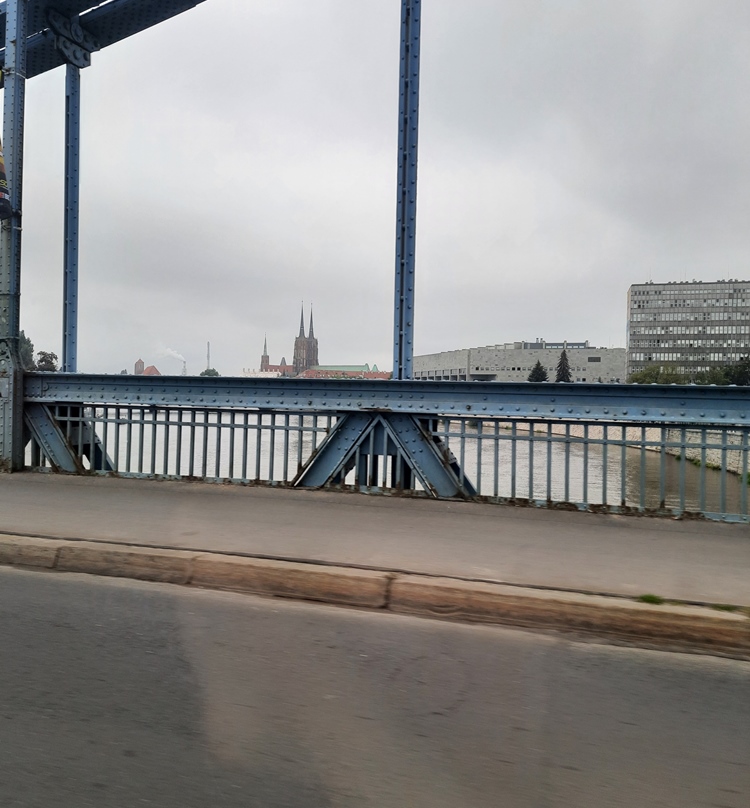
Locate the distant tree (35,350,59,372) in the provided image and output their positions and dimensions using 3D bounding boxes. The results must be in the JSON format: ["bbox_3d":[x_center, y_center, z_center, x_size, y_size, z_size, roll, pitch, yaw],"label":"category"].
[{"bbox_3d":[-78.183,-6.941,164.971,6.200,11.400,6.200,1,2,-26],"label":"distant tree"}]

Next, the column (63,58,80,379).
[{"bbox_3d":[-4.221,-2.462,9.651,0.250,4.700,0.220,2,1,17],"label":"column"}]

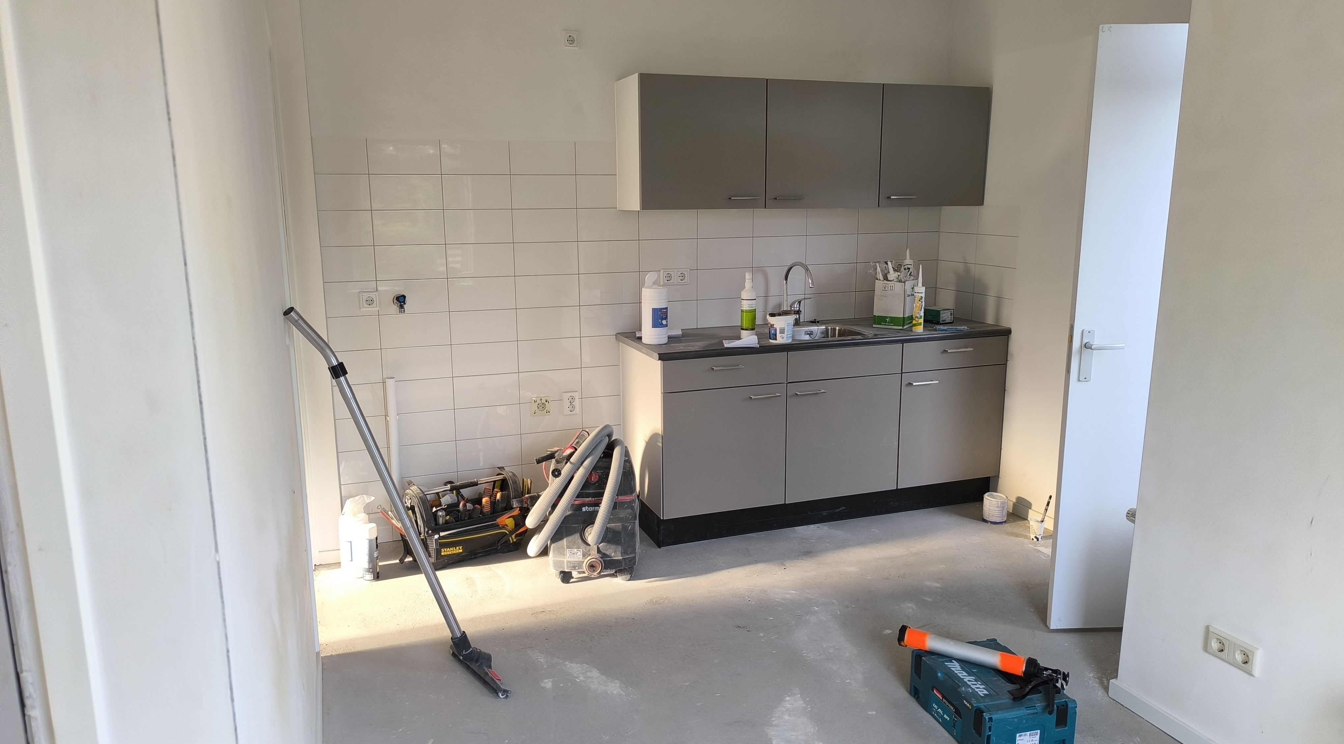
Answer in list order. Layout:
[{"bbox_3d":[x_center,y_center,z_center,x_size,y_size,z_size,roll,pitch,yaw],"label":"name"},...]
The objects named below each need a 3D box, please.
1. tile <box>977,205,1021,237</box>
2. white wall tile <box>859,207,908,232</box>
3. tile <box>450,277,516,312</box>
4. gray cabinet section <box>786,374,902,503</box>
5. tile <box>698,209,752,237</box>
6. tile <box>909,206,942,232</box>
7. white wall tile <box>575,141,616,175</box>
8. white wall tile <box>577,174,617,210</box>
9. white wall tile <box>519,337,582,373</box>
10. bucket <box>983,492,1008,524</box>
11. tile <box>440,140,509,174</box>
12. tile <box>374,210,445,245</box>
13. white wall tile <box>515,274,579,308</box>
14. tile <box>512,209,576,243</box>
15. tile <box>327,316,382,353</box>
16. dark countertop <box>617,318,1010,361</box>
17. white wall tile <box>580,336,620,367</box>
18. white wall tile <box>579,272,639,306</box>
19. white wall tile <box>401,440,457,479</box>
[{"bbox_3d":[1.613,-0.746,4.402,0.010,0.148,0.298,-5,12,-20],"label":"tile"},{"bbox_3d":[1.108,-0.804,4.707,0.298,0.148,0.010,-4,12,-20],"label":"white wall tile"},{"bbox_3d":[-0.861,-0.355,4.056,0.299,0.149,0.010,-4,12,-20],"label":"tile"},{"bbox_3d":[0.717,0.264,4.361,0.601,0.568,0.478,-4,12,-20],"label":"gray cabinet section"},{"bbox_3d":[0.267,-0.737,4.408,0.299,0.149,0.010,-4,12,-20],"label":"tile"},{"bbox_3d":[1.345,-0.818,4.768,0.192,0.147,0.010,-4,12,-20],"label":"tile"},{"bbox_3d":[-0.299,-0.986,4.128,0.298,0.148,0.010,-5,12,-20],"label":"white wall tile"},{"bbox_3d":[-0.299,-0.837,4.147,0.297,0.147,0.010,-4,12,-20],"label":"white wall tile"},{"bbox_3d":[-0.574,-0.081,4.189,0.297,0.147,0.010,-4,12,-20],"label":"white wall tile"},{"bbox_3d":[1.562,0.658,4.305,0.110,0.120,0.110,0,11,0],"label":"bucket"},{"bbox_3d":[-0.861,-0.941,3.922,0.298,0.148,0.010,-4,12,-20],"label":"tile"},{"bbox_3d":[-1.139,-0.624,3.872,0.297,0.147,0.010,-4,12,-20],"label":"tile"},{"bbox_3d":[-0.582,-0.380,4.170,0.299,0.148,0.010,-5,13,-20],"label":"white wall tile"},{"bbox_3d":[-0.578,-0.668,4.074,0.297,0.147,0.010,-4,12,-20],"label":"tile"},{"bbox_3d":[-1.390,-0.169,3.911,0.211,0.148,0.010,-5,13,-20],"label":"tile"},{"bbox_3d":[0.702,-0.184,4.351,1.842,0.032,0.615,-5,13,-20],"label":"dark countertop"},{"bbox_3d":[-0.293,-0.104,4.305,0.298,0.148,0.010,-5,12,-20],"label":"white wall tile"},{"bbox_3d":[-0.295,-0.397,4.233,0.297,0.147,0.010,-4,12,-20],"label":"white wall tile"},{"bbox_3d":[-1.134,0.404,4.086,0.298,0.148,0.010,-5,12,-20],"label":"white wall tile"}]

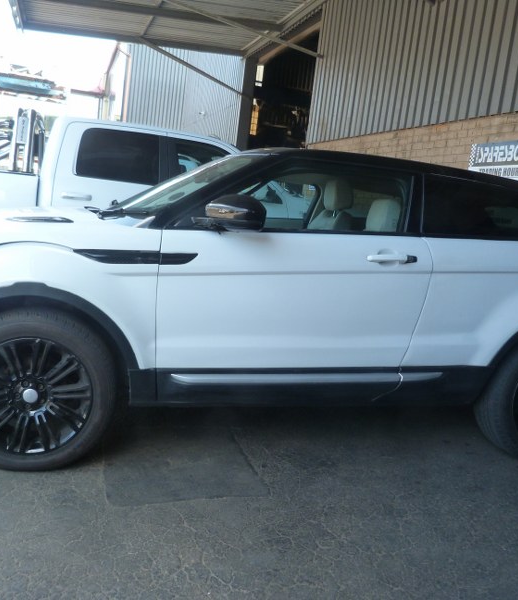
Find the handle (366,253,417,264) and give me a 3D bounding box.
[{"bbox_3d":[0.633,-0.192,2.753,0.260,0.045,0.060,3,10,-15],"label":"handle"}]

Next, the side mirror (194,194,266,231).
[{"bbox_3d":[-0.124,-0.386,2.477,0.230,0.155,0.220,3,10,-15],"label":"side mirror"}]

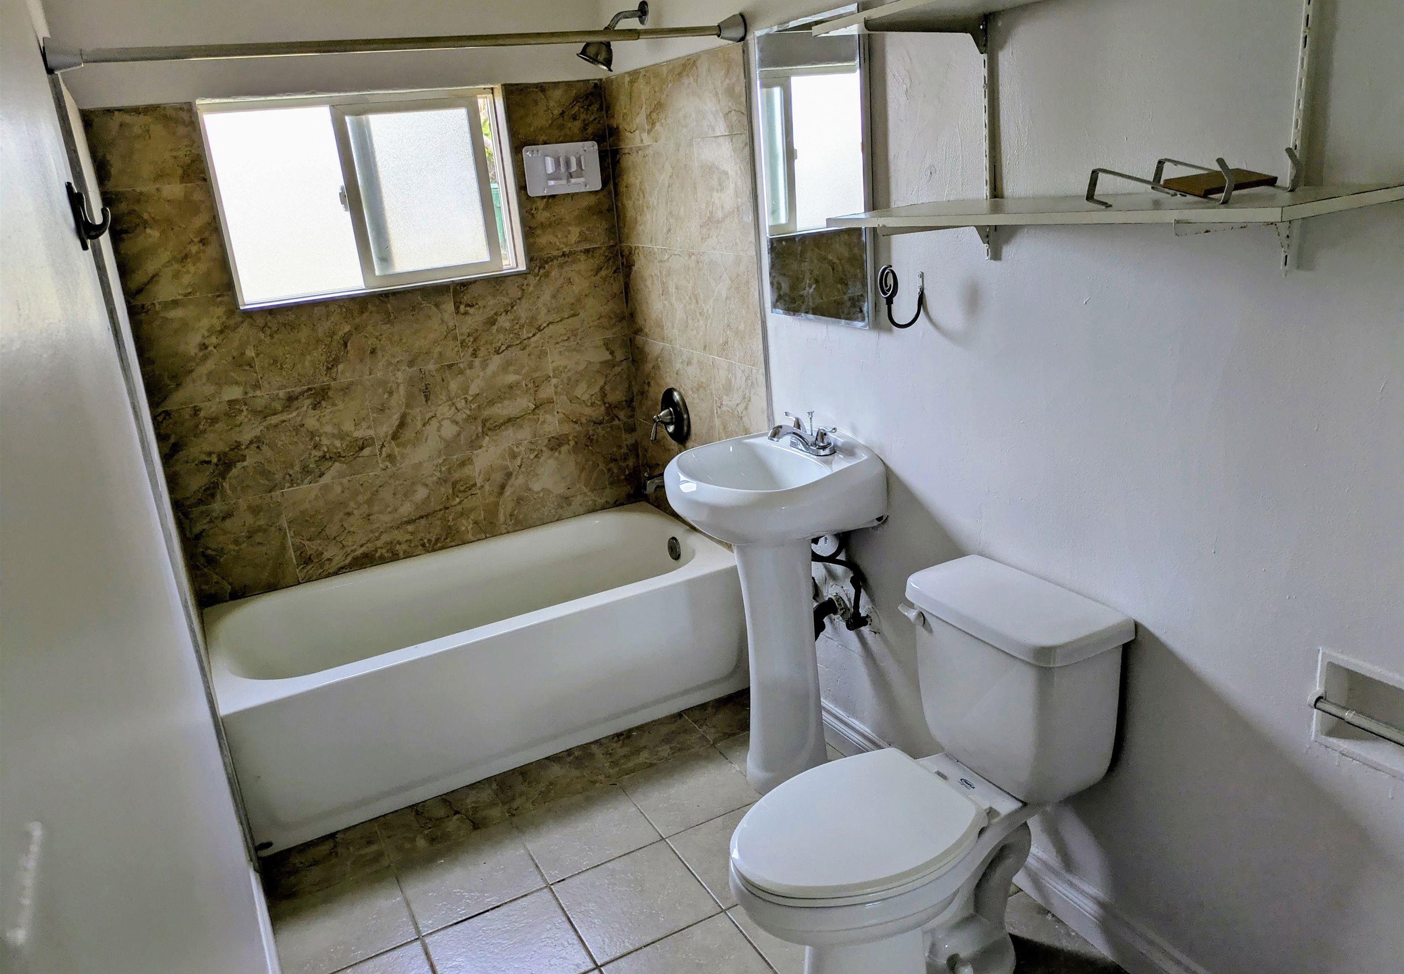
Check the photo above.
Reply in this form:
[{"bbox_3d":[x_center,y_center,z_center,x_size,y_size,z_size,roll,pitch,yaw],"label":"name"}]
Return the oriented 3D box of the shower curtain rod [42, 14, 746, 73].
[{"bbox_3d":[-0.579,-0.986,2.239,1.507,0.066,0.066,-14,20,-25],"label":"shower curtain rod"}]

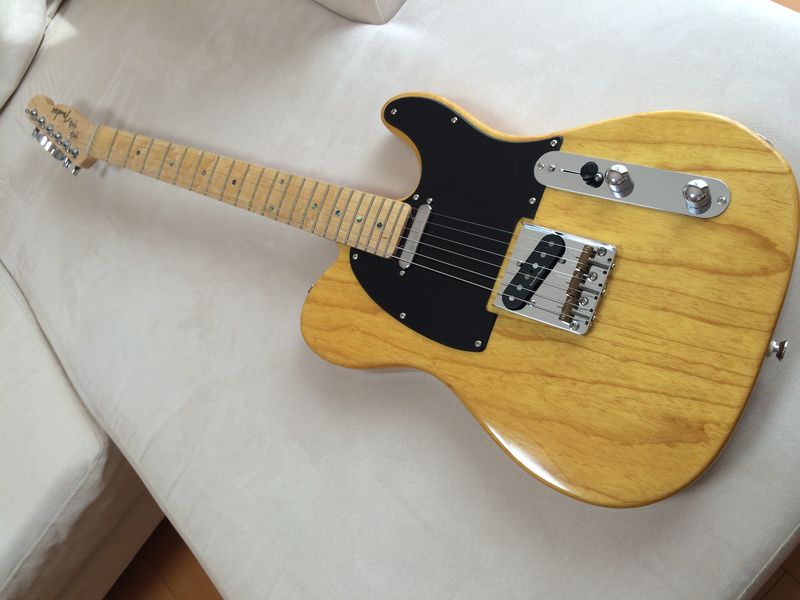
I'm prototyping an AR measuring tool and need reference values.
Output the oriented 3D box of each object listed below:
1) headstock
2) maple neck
[{"bbox_3d":[-0.463,-0.227,0.924,0.165,0.034,0.092,20,90,27],"label":"headstock"},{"bbox_3d":[-0.198,-0.137,0.778,0.485,0.024,0.056,20,90,27],"label":"maple neck"}]

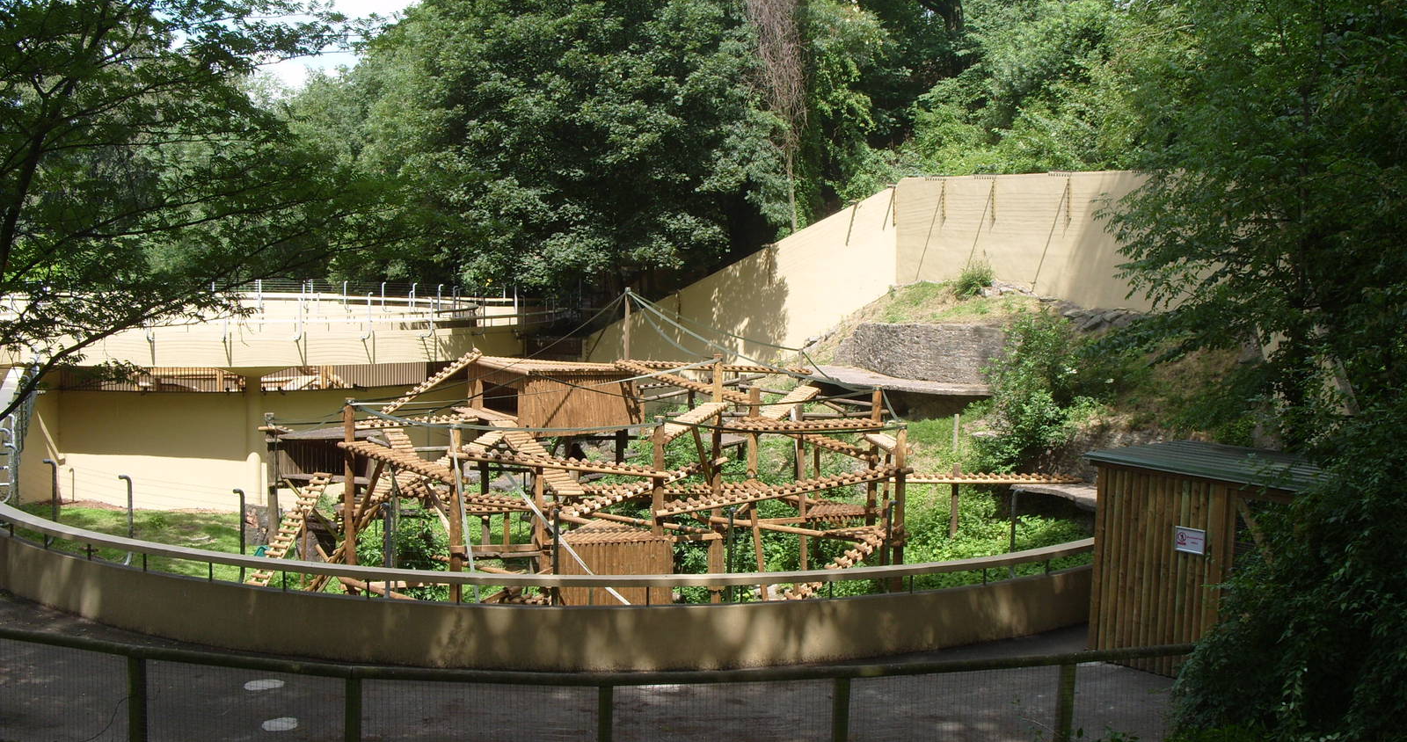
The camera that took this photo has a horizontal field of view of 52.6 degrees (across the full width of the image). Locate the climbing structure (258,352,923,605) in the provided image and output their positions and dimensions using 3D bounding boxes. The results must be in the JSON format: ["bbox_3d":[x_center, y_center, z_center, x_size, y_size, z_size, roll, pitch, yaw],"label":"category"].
[{"bbox_3d":[-2.300,2.050,25.400,11.300,4.200,8.000,1,6,0],"label":"climbing structure"}]

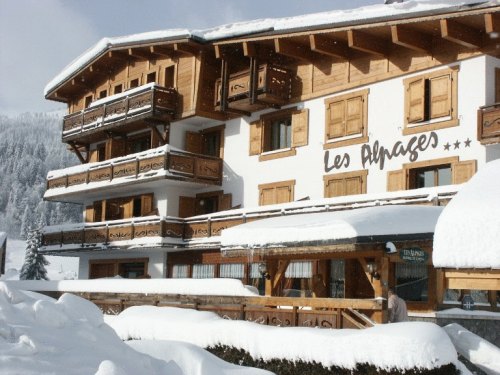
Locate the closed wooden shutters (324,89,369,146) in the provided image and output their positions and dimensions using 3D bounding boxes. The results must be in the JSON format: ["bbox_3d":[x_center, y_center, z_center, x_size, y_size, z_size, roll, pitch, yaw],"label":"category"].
[{"bbox_3d":[3.145,-2.241,26.699,0.120,1.660,2.050,8,-10,-38],"label":"closed wooden shutters"}]

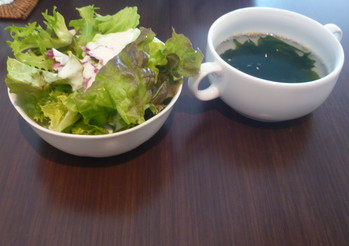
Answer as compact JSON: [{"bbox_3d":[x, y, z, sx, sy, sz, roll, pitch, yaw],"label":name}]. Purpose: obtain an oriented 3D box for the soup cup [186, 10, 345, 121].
[{"bbox_3d":[0.079,-0.046,0.325,0.153,0.055,0.109,-20,51,-21],"label":"soup cup"}]

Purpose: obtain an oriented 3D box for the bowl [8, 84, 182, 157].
[{"bbox_3d":[-0.056,-0.018,0.291,0.123,0.050,0.123,2,46,-2],"label":"bowl"}]

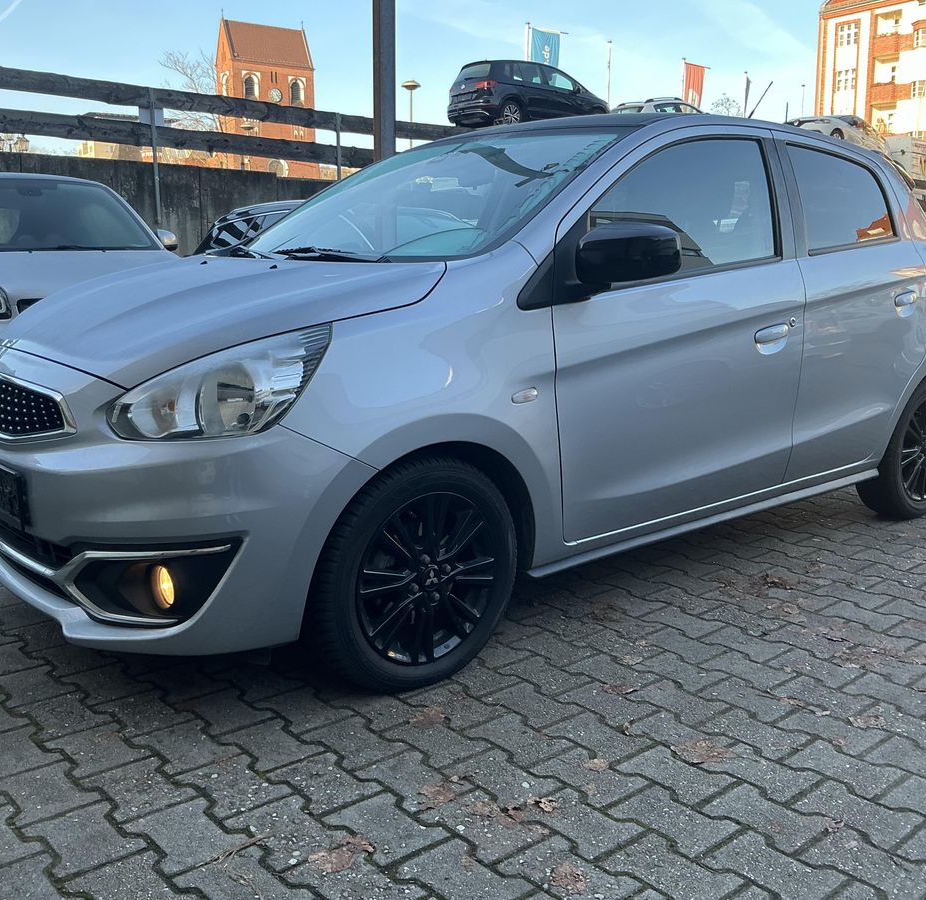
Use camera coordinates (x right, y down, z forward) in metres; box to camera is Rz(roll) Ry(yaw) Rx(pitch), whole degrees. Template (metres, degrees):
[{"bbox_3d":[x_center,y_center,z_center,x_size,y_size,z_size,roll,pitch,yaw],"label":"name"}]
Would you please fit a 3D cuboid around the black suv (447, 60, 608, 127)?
[{"bbox_3d":[1.762,-8.328,23.240,4.340,1.580,1.810,-8,13,-36],"label":"black suv"}]

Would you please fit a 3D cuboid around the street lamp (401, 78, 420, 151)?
[{"bbox_3d":[-1.529,-8.569,28.932,0.580,4.700,0.580,0,11,0],"label":"street lamp"}]

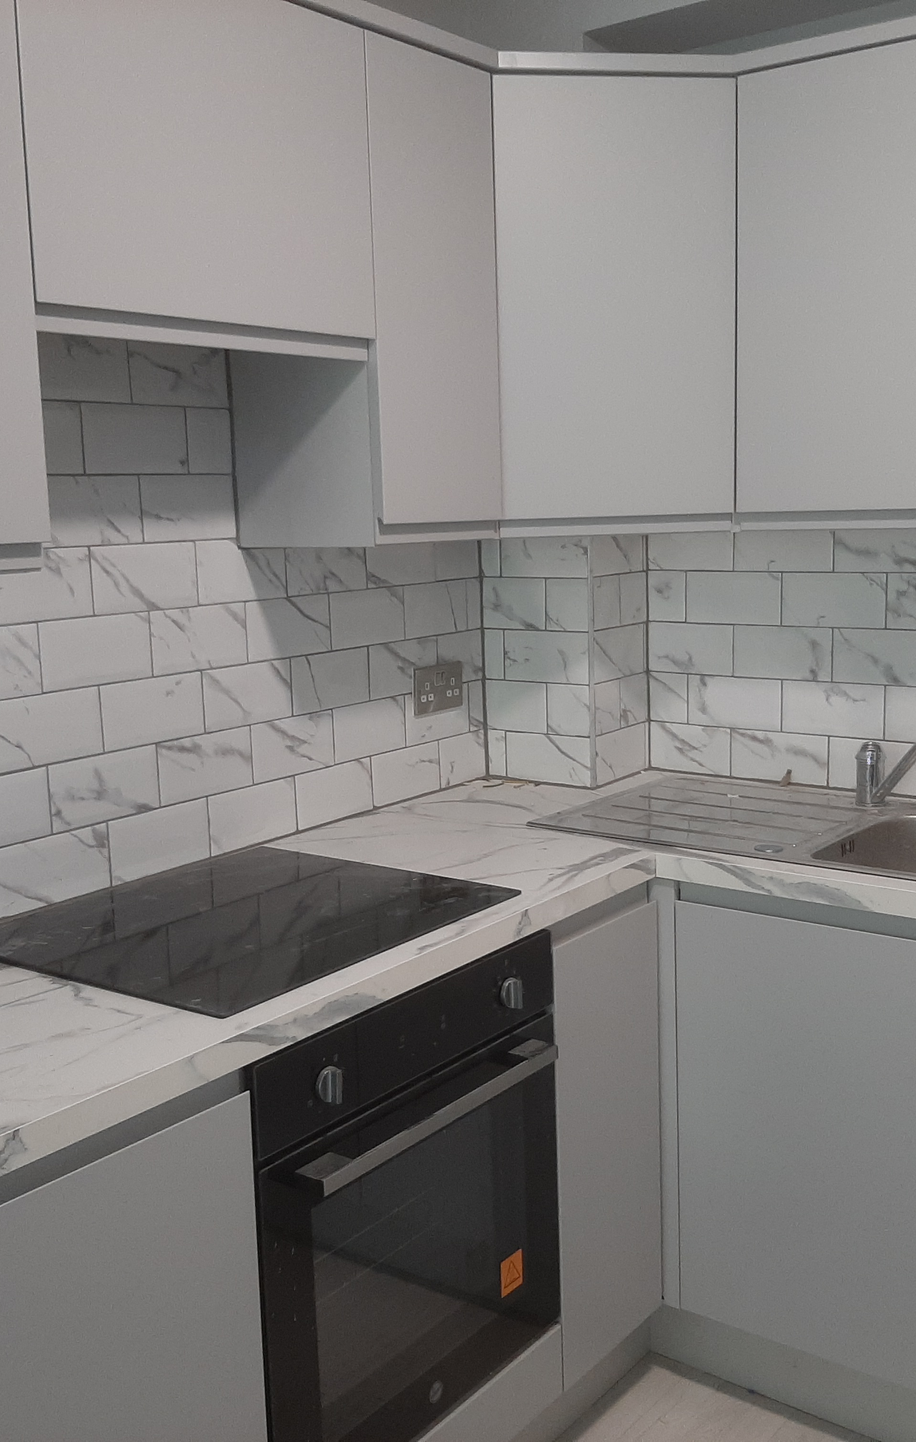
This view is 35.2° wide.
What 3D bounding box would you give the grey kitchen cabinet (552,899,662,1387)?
[{"bbox_3d":[0.231,0.643,2.248,0.020,0.703,0.295,5,11,37],"label":"grey kitchen cabinet"}]

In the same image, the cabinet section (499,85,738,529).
[{"bbox_3d":[0.261,-0.681,2.372,0.396,0.707,0.020,-3,9,-8],"label":"cabinet section"}]

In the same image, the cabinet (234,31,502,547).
[{"bbox_3d":[-0.153,-0.650,2.313,0.316,0.727,0.300,5,11,37],"label":"cabinet"}]

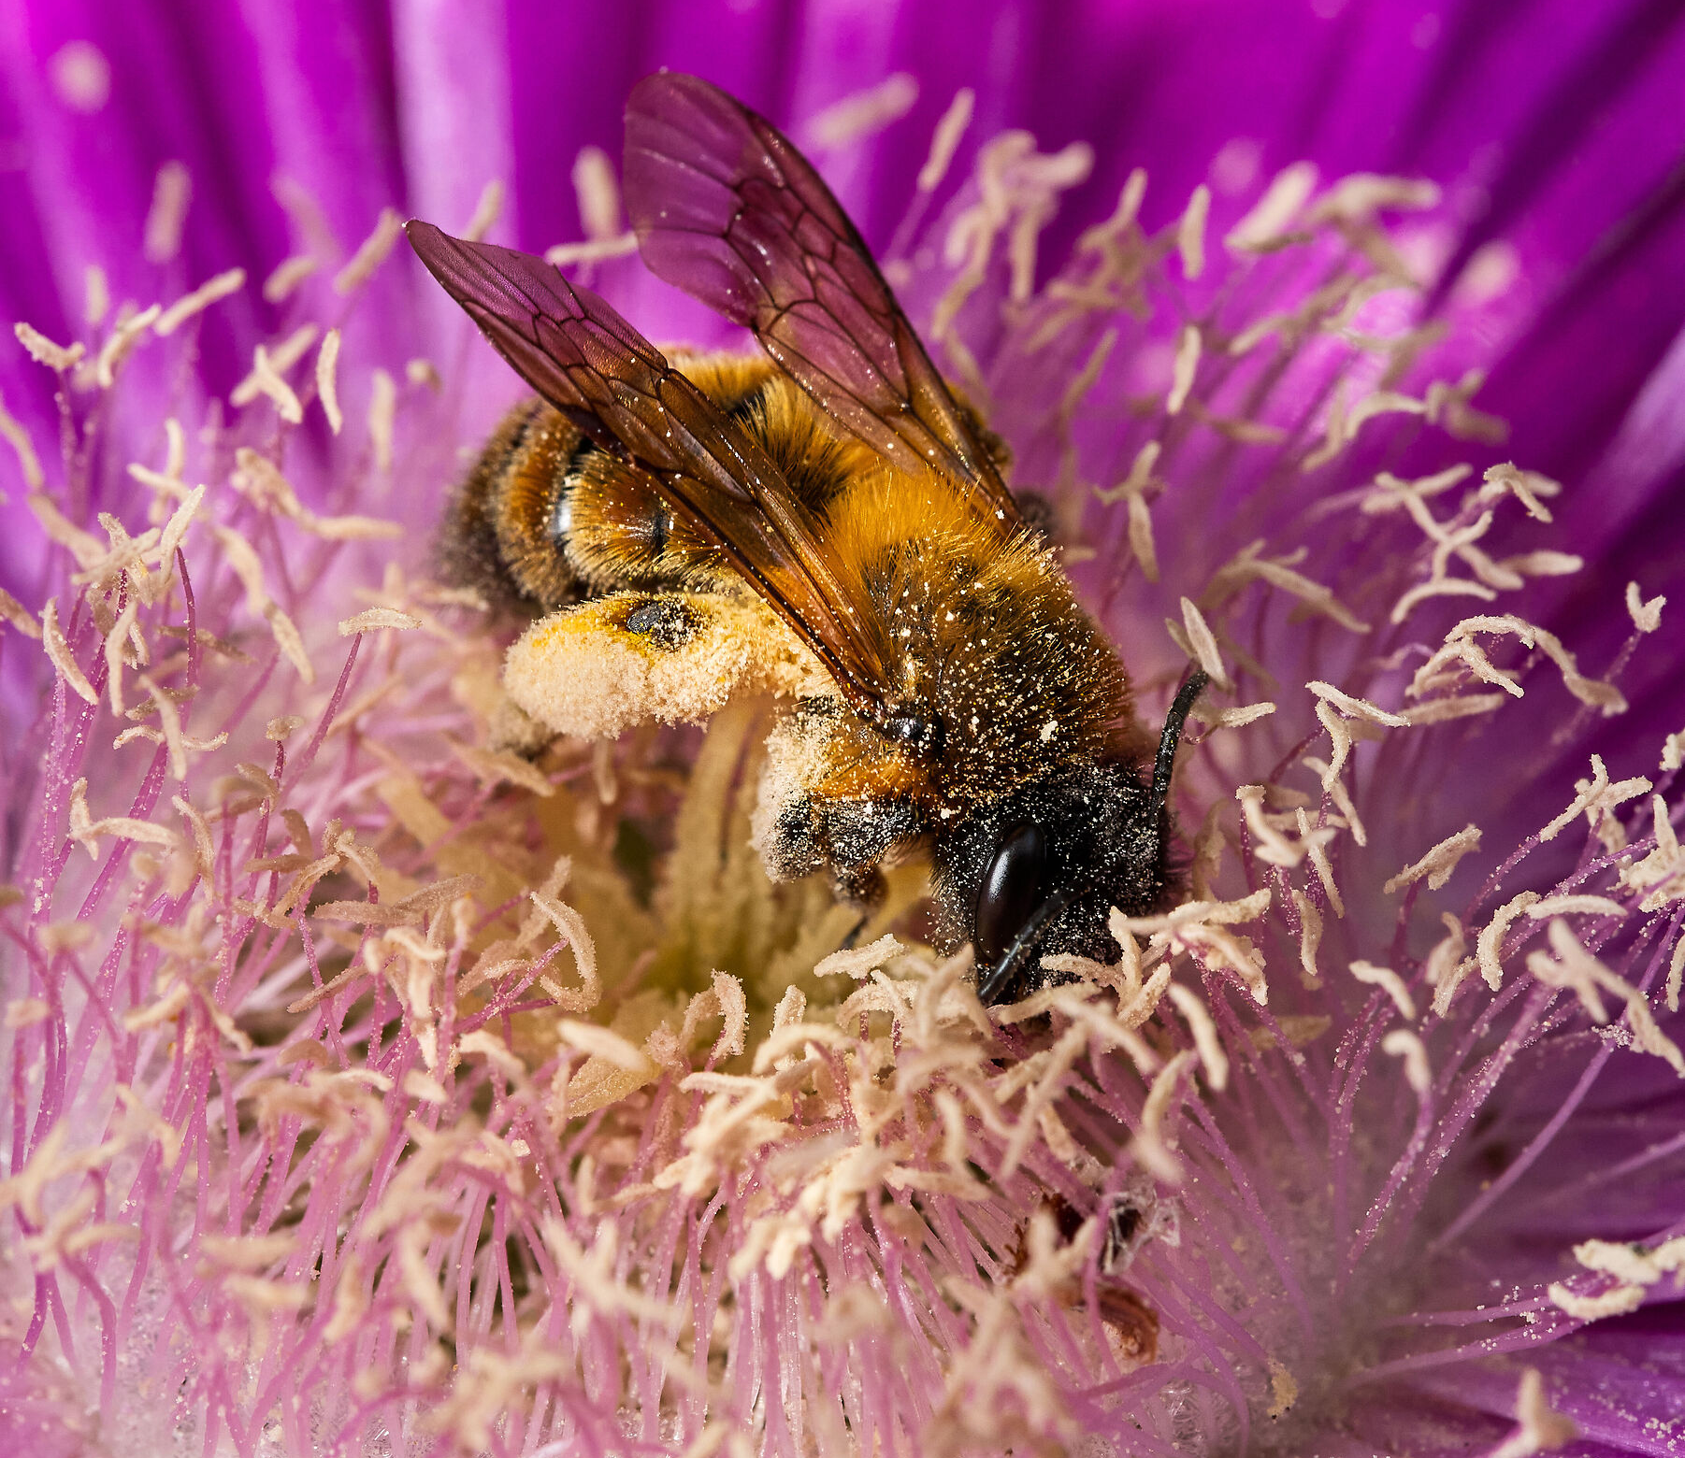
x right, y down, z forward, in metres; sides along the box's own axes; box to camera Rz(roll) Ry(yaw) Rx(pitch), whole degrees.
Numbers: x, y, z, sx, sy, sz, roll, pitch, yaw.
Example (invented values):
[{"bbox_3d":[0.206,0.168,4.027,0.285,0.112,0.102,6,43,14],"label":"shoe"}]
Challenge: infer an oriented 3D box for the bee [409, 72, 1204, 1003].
[{"bbox_3d":[-0.001,-0.002,0.114,0.015,0.006,0.007,43,53,7],"label":"bee"}]

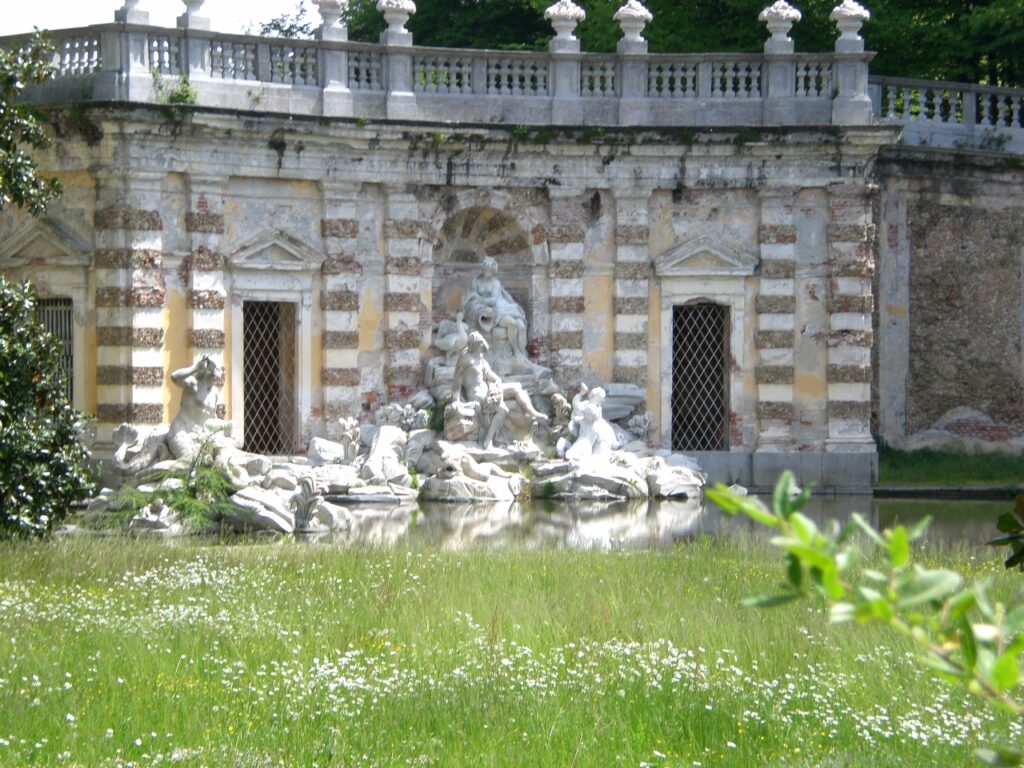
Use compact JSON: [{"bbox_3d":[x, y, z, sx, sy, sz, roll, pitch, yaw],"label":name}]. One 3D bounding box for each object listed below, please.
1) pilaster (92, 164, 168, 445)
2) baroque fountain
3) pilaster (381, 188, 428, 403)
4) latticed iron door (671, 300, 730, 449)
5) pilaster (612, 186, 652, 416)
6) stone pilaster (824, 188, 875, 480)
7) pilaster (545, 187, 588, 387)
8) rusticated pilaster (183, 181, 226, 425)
[{"bbox_3d":[-6.186,-1.212,55.079,0.700,4.456,0.860,0,0,43],"label":"pilaster"},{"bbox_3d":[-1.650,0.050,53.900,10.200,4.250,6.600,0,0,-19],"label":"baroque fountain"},{"bbox_3d":[-1.945,-1.212,58.098,0.780,4.298,0.270,0,0,-29],"label":"pilaster"},{"bbox_3d":[3.359,-0.134,60.100,1.000,2.640,0.090,0,0,-8],"label":"latticed iron door"},{"bbox_3d":[2.098,-1.209,59.671,0.740,4.414,0.270,0,0,-14],"label":"pilaster"},{"bbox_3d":[6.027,-0.881,60.200,0.840,5.195,0.400,0,0,-1],"label":"stone pilaster"},{"bbox_3d":[0.929,-1.273,59.339,0.780,4.389,0.270,0,0,-18],"label":"pilaster"},{"bbox_3d":[-5.101,-1.264,55.830,0.760,4.396,0.270,0,0,-42],"label":"rusticated pilaster"}]

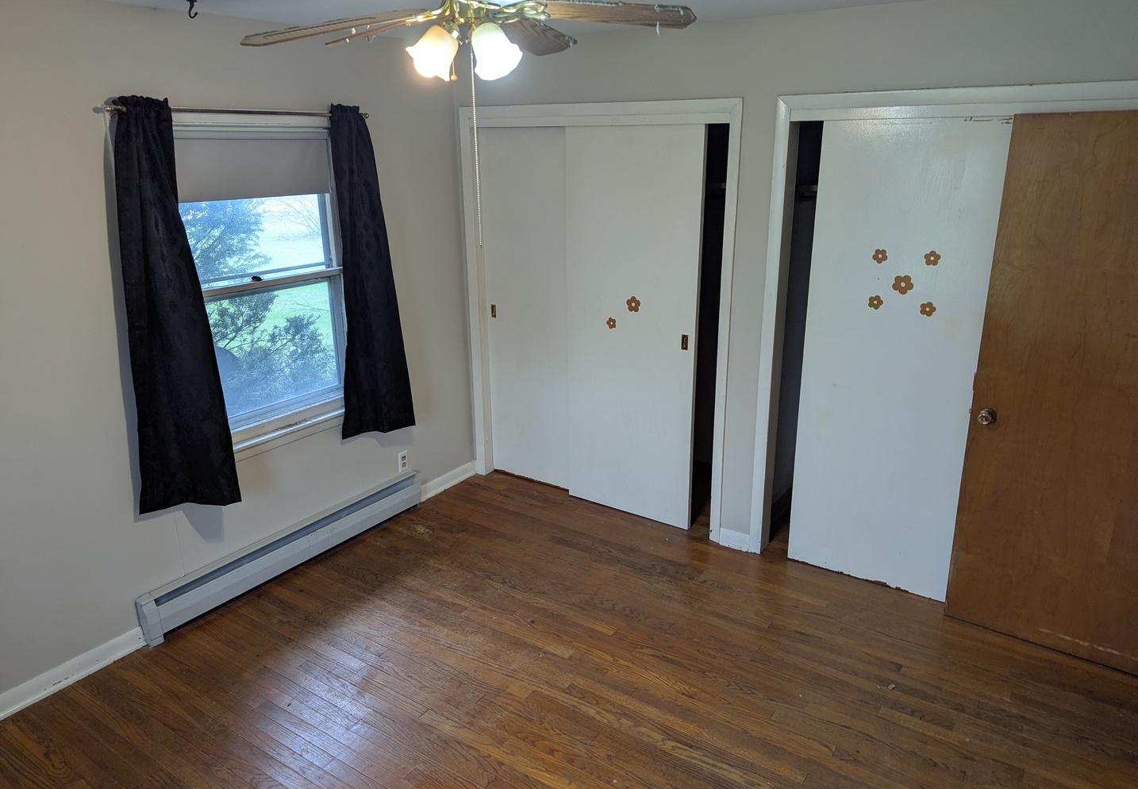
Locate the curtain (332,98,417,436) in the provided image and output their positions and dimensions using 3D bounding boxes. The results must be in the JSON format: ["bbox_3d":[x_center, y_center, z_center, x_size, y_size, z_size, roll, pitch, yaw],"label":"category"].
[{"bbox_3d":[-0.982,-0.562,3.877,0.110,1.620,0.445,11,21,33],"label":"curtain"}]

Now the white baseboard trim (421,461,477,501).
[{"bbox_3d":[-0.720,0.520,4.731,0.019,0.083,0.510,11,21,33],"label":"white baseboard trim"}]

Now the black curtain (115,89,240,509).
[{"bbox_3d":[-1.568,-0.291,3.055,0.130,1.620,0.395,11,21,33],"label":"black curtain"}]

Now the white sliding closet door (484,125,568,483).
[{"bbox_3d":[-0.177,-0.442,4.474,0.750,2.033,0.038,11,21,33],"label":"white sliding closet door"}]

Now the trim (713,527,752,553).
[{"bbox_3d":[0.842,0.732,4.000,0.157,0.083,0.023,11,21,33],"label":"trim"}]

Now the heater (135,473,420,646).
[{"bbox_3d":[-1.303,0.742,3.874,0.075,0.197,1.568,11,21,33],"label":"heater"}]

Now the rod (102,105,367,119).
[{"bbox_3d":[-1.300,-1.165,3.270,0.032,0.030,1.219,11,21,33],"label":"rod"}]

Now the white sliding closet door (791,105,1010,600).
[{"bbox_3d":[1.385,-0.109,3.384,0.754,2.032,0.038,11,21,33],"label":"white sliding closet door"}]

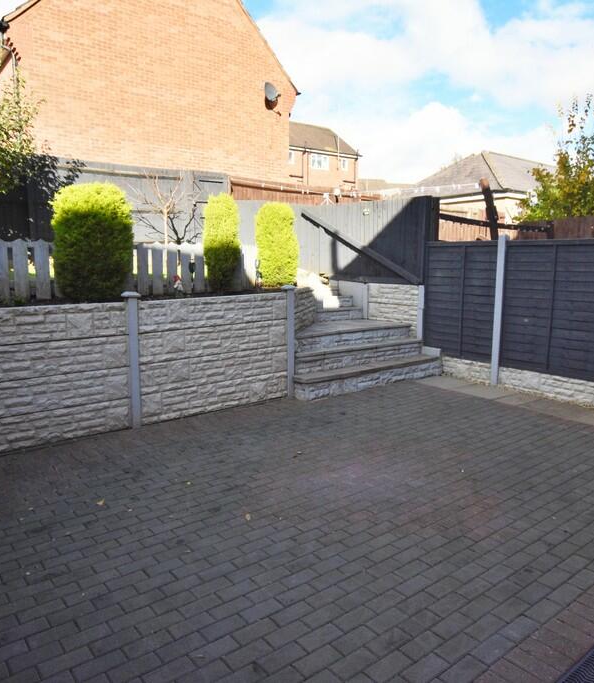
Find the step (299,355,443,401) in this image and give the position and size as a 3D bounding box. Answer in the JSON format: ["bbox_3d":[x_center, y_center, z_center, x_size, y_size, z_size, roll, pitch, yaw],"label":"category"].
[{"bbox_3d":[0.973,0.446,7.132,2.460,0.260,0.350,-6,10,-37],"label":"step"}]

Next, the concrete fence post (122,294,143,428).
[{"bbox_3d":[-1.584,0.182,5.205,0.140,1.325,0.130,-6,11,-38],"label":"concrete fence post"}]

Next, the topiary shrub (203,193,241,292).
[{"bbox_3d":[-0.878,-1.147,6.378,0.410,1.160,0.410,0,8,0],"label":"topiary shrub"}]

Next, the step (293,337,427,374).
[{"bbox_3d":[0.848,0.171,7.314,2.200,0.232,0.280,-6,10,-37],"label":"step"}]

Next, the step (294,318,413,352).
[{"bbox_3d":[0.536,-0.107,7.635,2.100,0.205,1.050,-6,10,-36],"label":"step"}]

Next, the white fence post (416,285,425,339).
[{"bbox_3d":[1.760,-0.417,7.755,0.100,0.770,0.100,-6,10,-36],"label":"white fence post"}]

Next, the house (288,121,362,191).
[{"bbox_3d":[-1.781,-14.068,44.565,11.000,7.800,7.400,-6,10,-36],"label":"house"}]

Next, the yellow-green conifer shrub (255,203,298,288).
[{"bbox_3d":[-0.263,-1.162,6.563,0.530,1.020,0.530,0,8,0],"label":"yellow-green conifer shrub"}]

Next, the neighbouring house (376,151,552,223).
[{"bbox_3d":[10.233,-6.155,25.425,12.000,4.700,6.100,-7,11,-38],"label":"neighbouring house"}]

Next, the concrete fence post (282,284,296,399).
[{"bbox_3d":[-0.081,0.003,6.203,0.130,1.300,0.130,-6,10,-36],"label":"concrete fence post"}]

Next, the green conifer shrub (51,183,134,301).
[{"bbox_3d":[-2.038,-0.979,5.409,0.740,1.150,0.600,-6,11,-38],"label":"green conifer shrub"}]

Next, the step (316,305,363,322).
[{"bbox_3d":[0.591,-0.422,8.650,1.000,0.180,0.320,-6,10,-37],"label":"step"}]

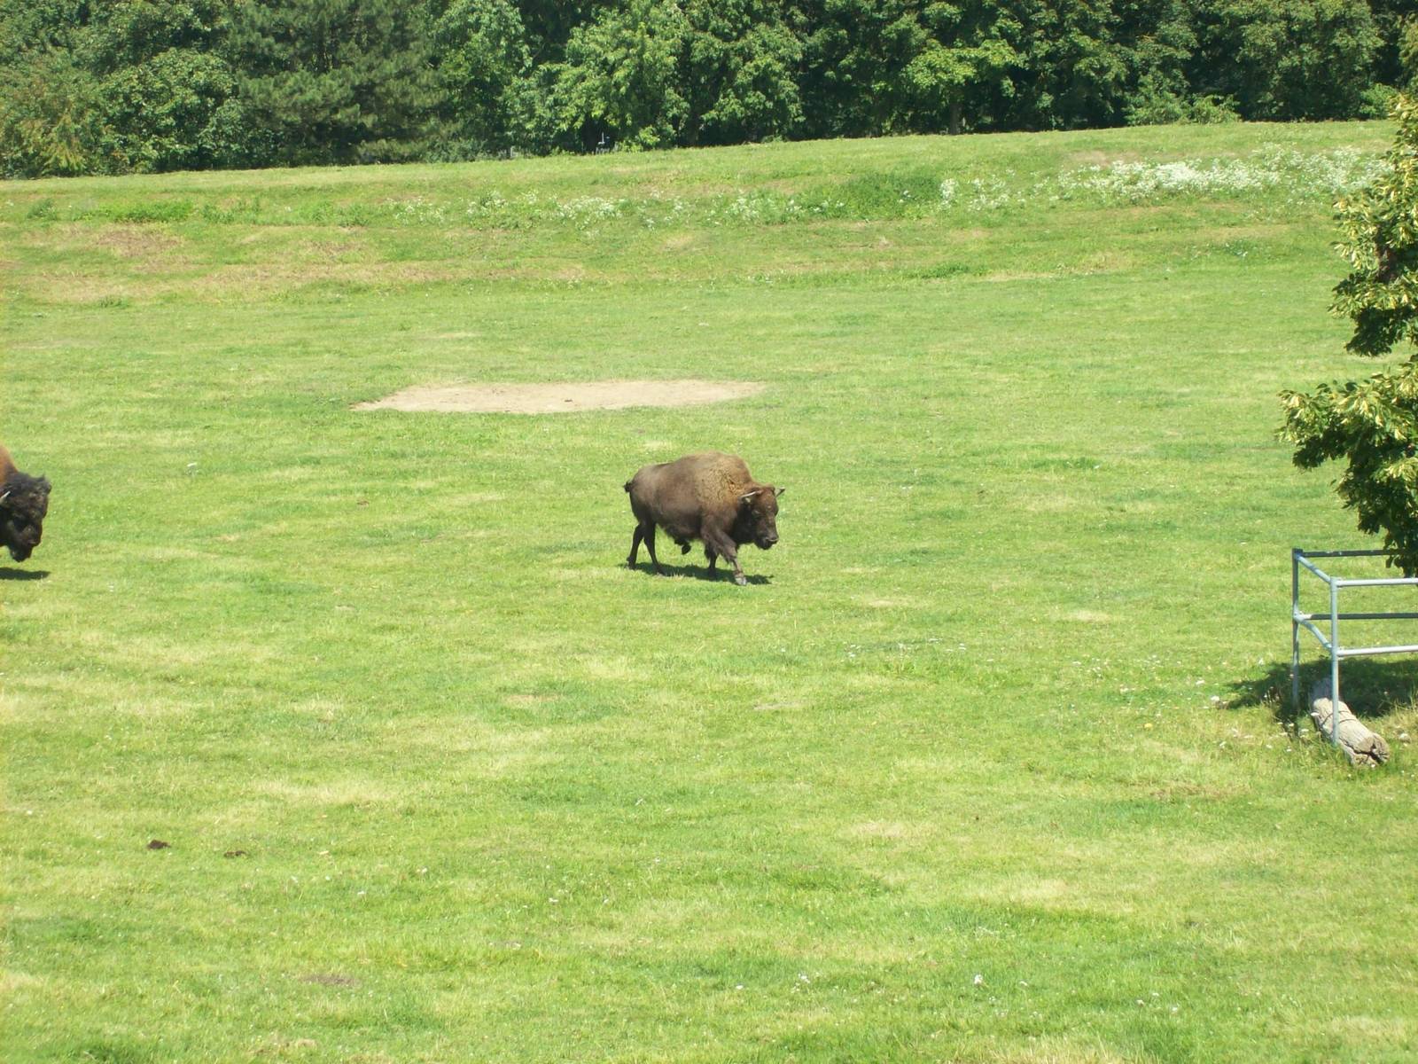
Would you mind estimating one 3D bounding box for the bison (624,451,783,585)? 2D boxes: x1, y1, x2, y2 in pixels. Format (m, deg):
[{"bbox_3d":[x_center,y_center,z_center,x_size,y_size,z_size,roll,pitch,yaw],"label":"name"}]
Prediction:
[{"bbox_3d":[-0.079,-0.237,57.300,2.420,1.670,0.850,4,9,35],"label":"bison"}]

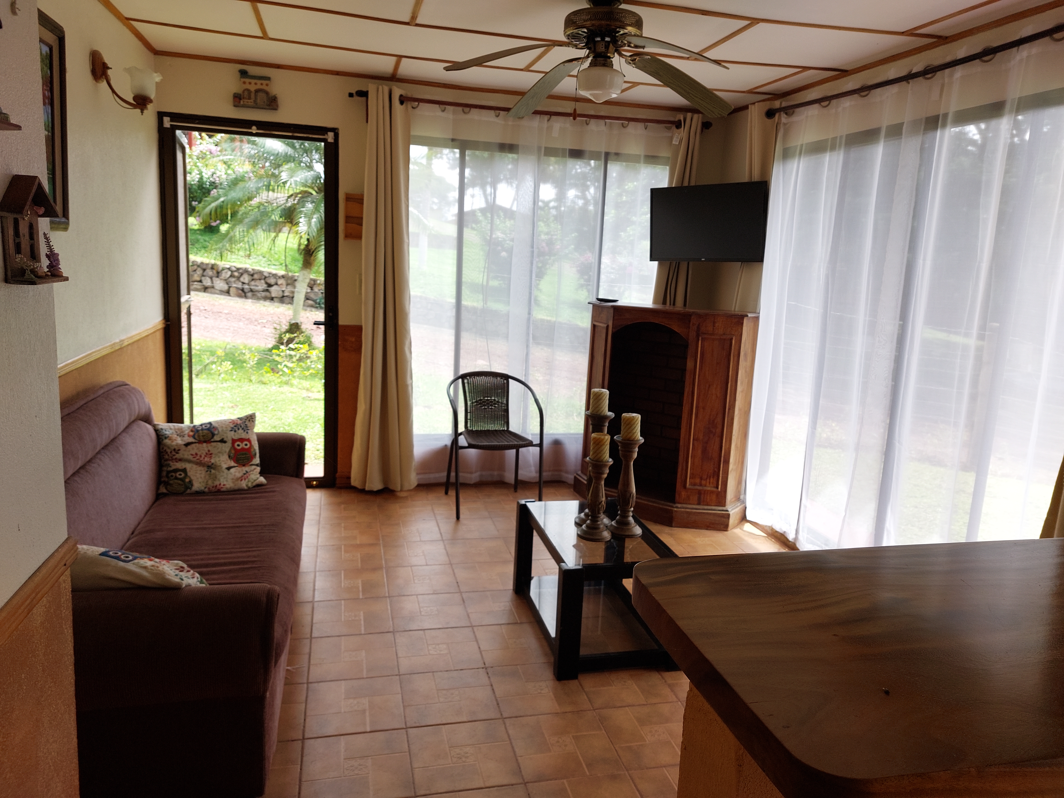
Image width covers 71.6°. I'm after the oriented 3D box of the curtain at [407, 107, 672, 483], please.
[{"bbox_3d":[0.025,-0.568,4.561,1.706,2.256,0.106,0,11,-14],"label":"curtain"}]

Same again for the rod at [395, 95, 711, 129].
[{"bbox_3d":[0.096,-1.697,4.349,2.087,0.057,0.060,0,11,-14],"label":"rod"}]

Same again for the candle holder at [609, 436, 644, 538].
[{"bbox_3d":[0.376,0.338,2.866,0.138,0.376,0.138,0,11,-14],"label":"candle holder"}]

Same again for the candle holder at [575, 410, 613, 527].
[{"bbox_3d":[0.259,0.280,2.914,0.147,0.459,0.147,0,11,-14],"label":"candle holder"}]

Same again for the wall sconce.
[{"bbox_3d":[-1.637,-1.273,2.997,0.255,0.223,0.143,0,11,-14],"label":"wall sconce"}]

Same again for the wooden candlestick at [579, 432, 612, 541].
[{"bbox_3d":[0.248,0.326,2.764,0.129,0.390,0.129,0,11,-14],"label":"wooden candlestick"}]

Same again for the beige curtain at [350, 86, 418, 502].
[{"bbox_3d":[-0.844,-0.589,4.318,0.396,2.325,0.151,0,11,-14],"label":"beige curtain"}]

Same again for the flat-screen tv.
[{"bbox_3d":[1.019,-1.017,4.283,0.730,0.430,0.070,10,17,40],"label":"flat-screen tv"}]

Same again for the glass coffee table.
[{"bbox_3d":[0.246,0.713,2.933,0.480,0.412,0.727,0,11,-14],"label":"glass coffee table"}]

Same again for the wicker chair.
[{"bbox_3d":[-0.233,0.253,4.292,0.568,0.761,0.528,0,11,-17],"label":"wicker chair"}]

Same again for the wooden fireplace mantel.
[{"bbox_3d":[0.748,0.068,4.392,1.040,1.213,0.435,10,13,35],"label":"wooden fireplace mantel"}]

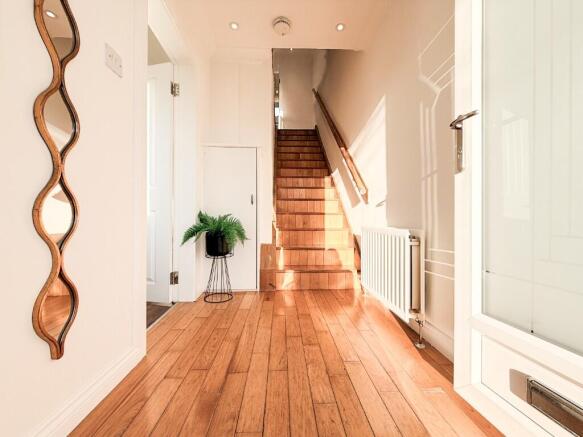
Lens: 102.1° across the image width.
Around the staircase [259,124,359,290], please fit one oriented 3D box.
[{"bbox_3d":[0.132,-0.621,3.792,0.960,2.700,3.000,0,-1,-3],"label":"staircase"}]

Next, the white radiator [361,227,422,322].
[{"bbox_3d":[0.666,0.325,1.654,0.090,0.500,0.745,0,-1,-3],"label":"white radiator"}]

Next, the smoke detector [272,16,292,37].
[{"bbox_3d":[-0.079,-1.656,2.037,0.150,0.050,0.150,0,-1,-3],"label":"smoke detector"}]

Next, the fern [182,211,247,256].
[{"bbox_3d":[-0.639,0.125,2.040,0.510,0.400,0.470,0,-1,-3],"label":"fern"}]

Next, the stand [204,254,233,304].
[{"bbox_3d":[-0.638,0.486,2.074,0.260,0.430,0.260,0,-1,-3],"label":"stand"}]

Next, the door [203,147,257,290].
[{"bbox_3d":[-0.589,-0.001,2.275,0.515,1.375,0.040,0,-1,-3],"label":"door"}]

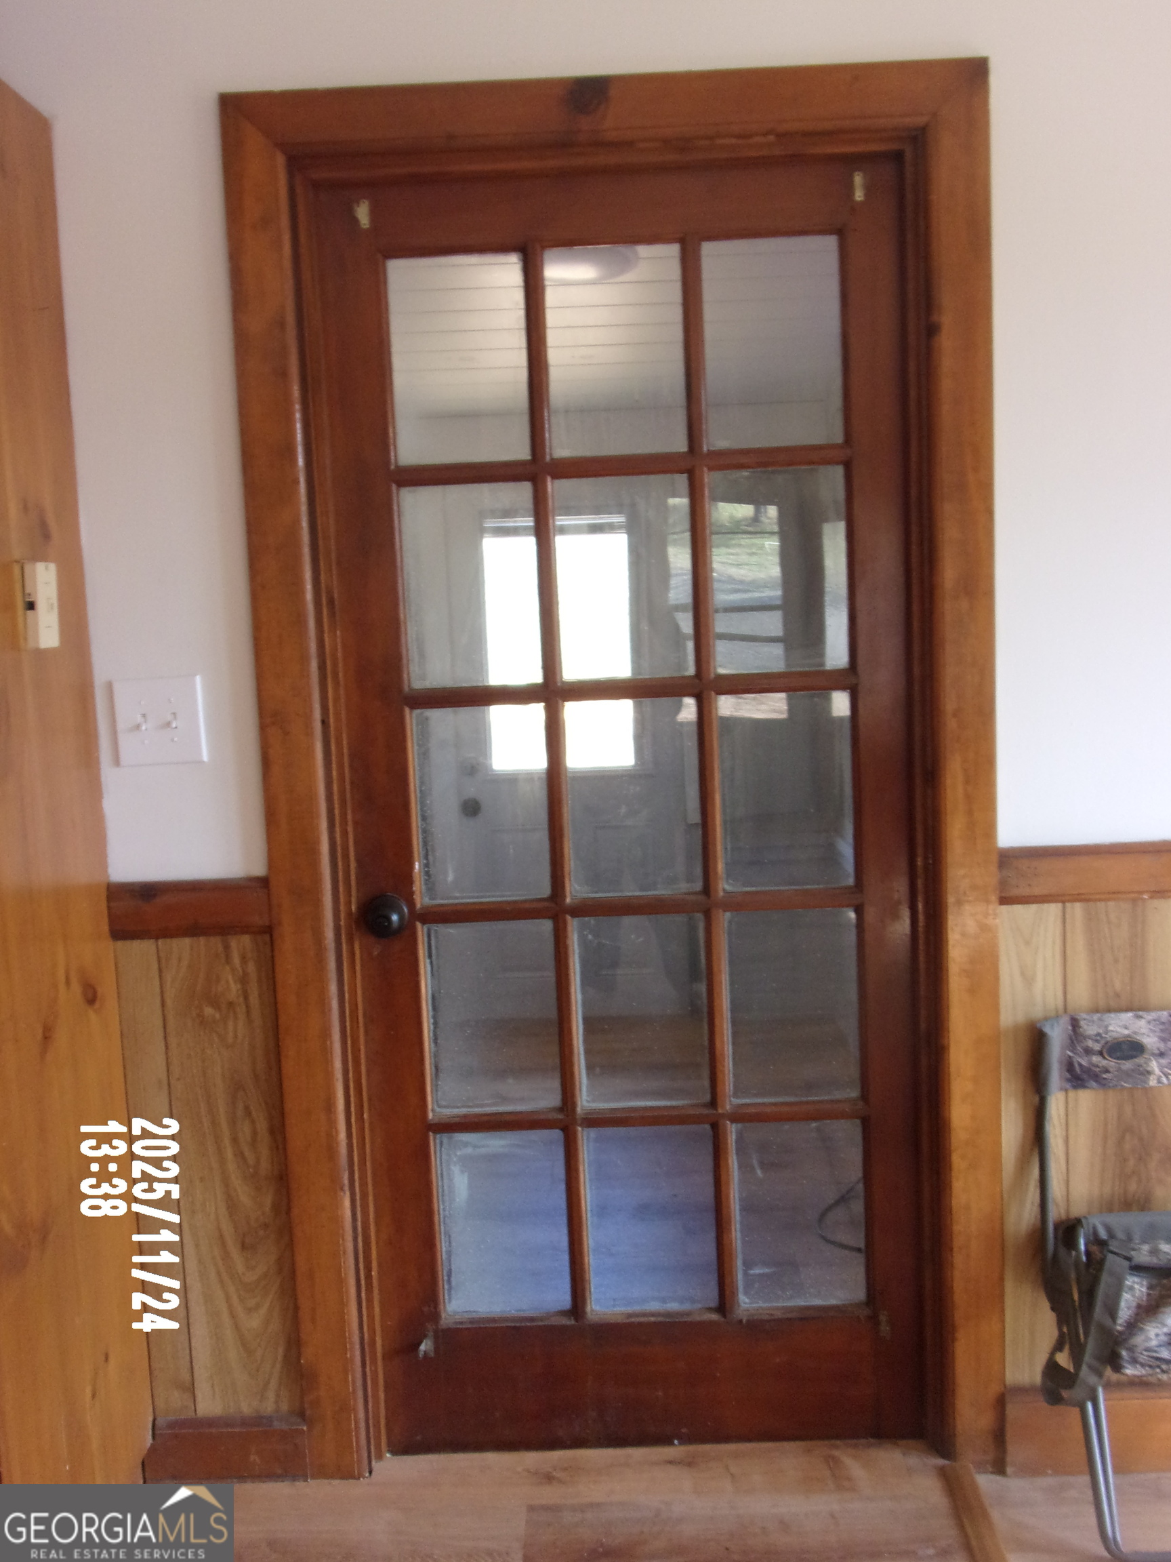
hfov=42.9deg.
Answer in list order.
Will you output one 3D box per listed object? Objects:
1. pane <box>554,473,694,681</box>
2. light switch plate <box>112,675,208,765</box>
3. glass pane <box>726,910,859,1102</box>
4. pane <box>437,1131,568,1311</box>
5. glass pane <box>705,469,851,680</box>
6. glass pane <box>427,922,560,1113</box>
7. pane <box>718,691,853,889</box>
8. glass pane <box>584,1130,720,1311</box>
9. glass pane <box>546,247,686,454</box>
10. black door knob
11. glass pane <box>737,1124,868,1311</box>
[{"bbox_3d":[0.062,-0.314,2.310,0.206,0.309,0.014,-2,6,2],"label":"pane"},{"bbox_3d":[-0.650,-0.089,2.268,0.136,0.132,0.012,-2,6,2],"label":"light switch plate"},{"bbox_3d":[0.331,0.358,2.369,0.210,0.311,0.012,-2,6,2],"label":"glass pane"},{"bbox_3d":[-0.132,0.719,2.418,0.210,0.311,0.012,-2,6,2],"label":"pane"},{"bbox_3d":[0.302,-0.324,2.302,0.206,0.309,0.014,-2,6,2],"label":"glass pane"},{"bbox_3d":[-0.147,0.378,2.392,0.206,0.309,0.014,-2,6,2],"label":"glass pane"},{"bbox_3d":[0.317,0.018,2.339,0.206,0.309,0.014,-2,6,2],"label":"pane"},{"bbox_3d":[0.107,0.709,2.412,0.210,0.311,0.012,-2,6,2],"label":"glass pane"},{"bbox_3d":[0.046,-0.654,2.268,0.210,0.311,0.012,-2,6,2],"label":"glass pane"},{"bbox_3d":[-0.314,0.216,2.323,0.066,0.066,0.064,-2,6,2],"label":"black door knob"},{"bbox_3d":[0.347,0.700,2.412,0.206,0.309,0.014,-2,6,2],"label":"glass pane"}]

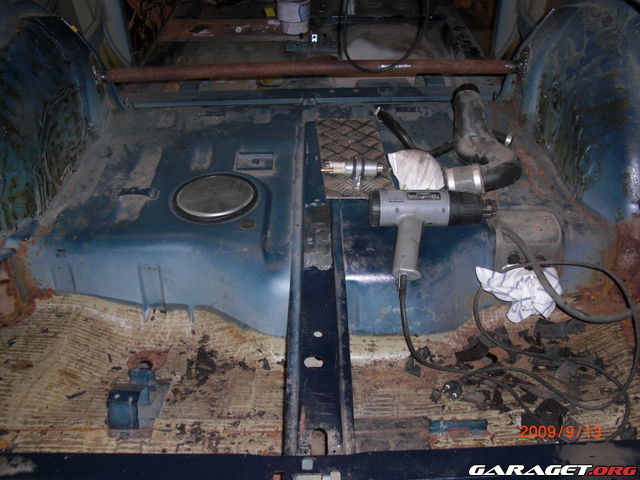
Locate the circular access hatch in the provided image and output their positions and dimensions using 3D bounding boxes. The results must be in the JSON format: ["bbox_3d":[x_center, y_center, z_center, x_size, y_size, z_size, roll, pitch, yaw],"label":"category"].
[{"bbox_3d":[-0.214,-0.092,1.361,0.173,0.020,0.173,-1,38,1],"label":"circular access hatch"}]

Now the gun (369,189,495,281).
[{"bbox_3d":[0.210,-0.011,1.224,0.238,0.070,0.182,0,58,2],"label":"gun"}]

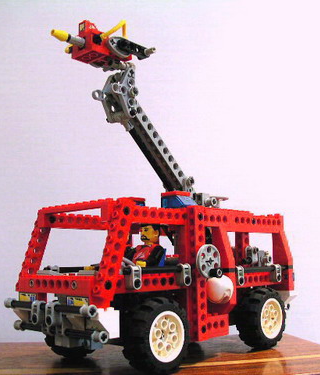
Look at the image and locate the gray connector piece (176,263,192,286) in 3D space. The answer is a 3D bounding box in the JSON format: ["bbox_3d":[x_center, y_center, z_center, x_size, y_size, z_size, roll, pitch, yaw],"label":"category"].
[{"bbox_3d":[0.016,0.060,0.372,0.008,0.016,0.008,-8,-10,43],"label":"gray connector piece"}]

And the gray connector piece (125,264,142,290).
[{"bbox_3d":[-0.017,0.056,0.338,0.008,0.016,0.008,-8,-10,43],"label":"gray connector piece"}]

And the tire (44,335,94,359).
[{"bbox_3d":[-0.065,0.107,0.413,0.019,0.048,0.048,-8,-10,43],"label":"tire"}]

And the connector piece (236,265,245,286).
[{"bbox_3d":[0.060,0.068,0.418,0.008,0.016,0.008,-8,-10,43],"label":"connector piece"}]

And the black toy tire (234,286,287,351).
[{"bbox_3d":[0.085,0.108,0.446,0.019,0.048,0.048,-8,-10,43],"label":"black toy tire"}]

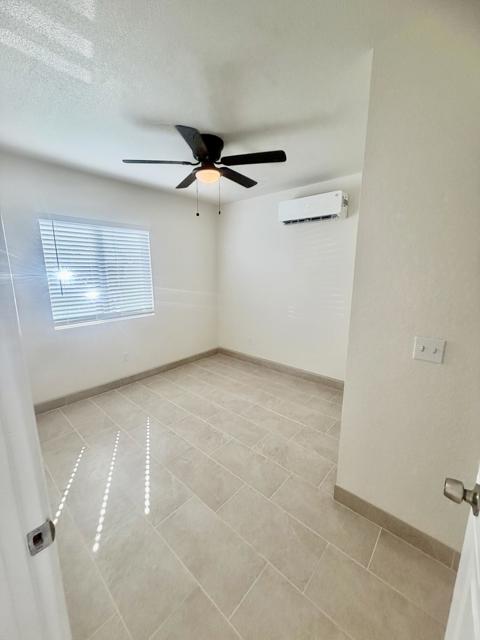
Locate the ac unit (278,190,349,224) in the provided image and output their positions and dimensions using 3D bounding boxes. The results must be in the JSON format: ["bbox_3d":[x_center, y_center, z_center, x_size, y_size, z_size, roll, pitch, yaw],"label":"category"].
[{"bbox_3d":[0.851,-1.275,3.013,0.760,0.255,0.210,10,15,41],"label":"ac unit"}]

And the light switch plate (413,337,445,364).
[{"bbox_3d":[0.902,0.148,1.236,0.117,0.117,0.020,10,15,41],"label":"light switch plate"}]

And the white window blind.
[{"bbox_3d":[-1.588,-0.544,3.078,0.100,1.140,1.175,10,15,41],"label":"white window blind"}]

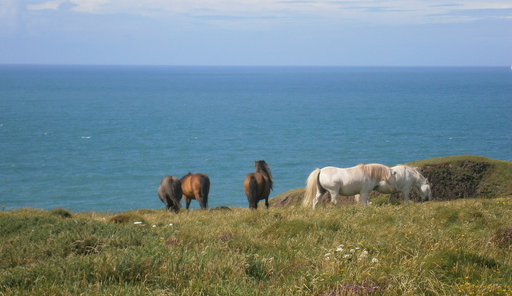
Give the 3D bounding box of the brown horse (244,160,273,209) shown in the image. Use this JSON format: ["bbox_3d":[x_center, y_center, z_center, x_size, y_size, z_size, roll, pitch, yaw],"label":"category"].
[{"bbox_3d":[0.089,1.124,44.500,0.570,1.504,1.750,1,3,14],"label":"brown horse"}]

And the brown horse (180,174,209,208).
[{"bbox_3d":[-1.951,1.311,44.500,0.550,1.132,1.800,-2,4,-30],"label":"brown horse"}]

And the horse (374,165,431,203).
[{"bbox_3d":[3.946,1.096,43.500,2.300,1.214,0.550,0,3,-7],"label":"horse"}]

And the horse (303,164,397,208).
[{"bbox_3d":[2.597,1.083,41.500,2.500,1.278,0.550,0,3,-11],"label":"horse"}]

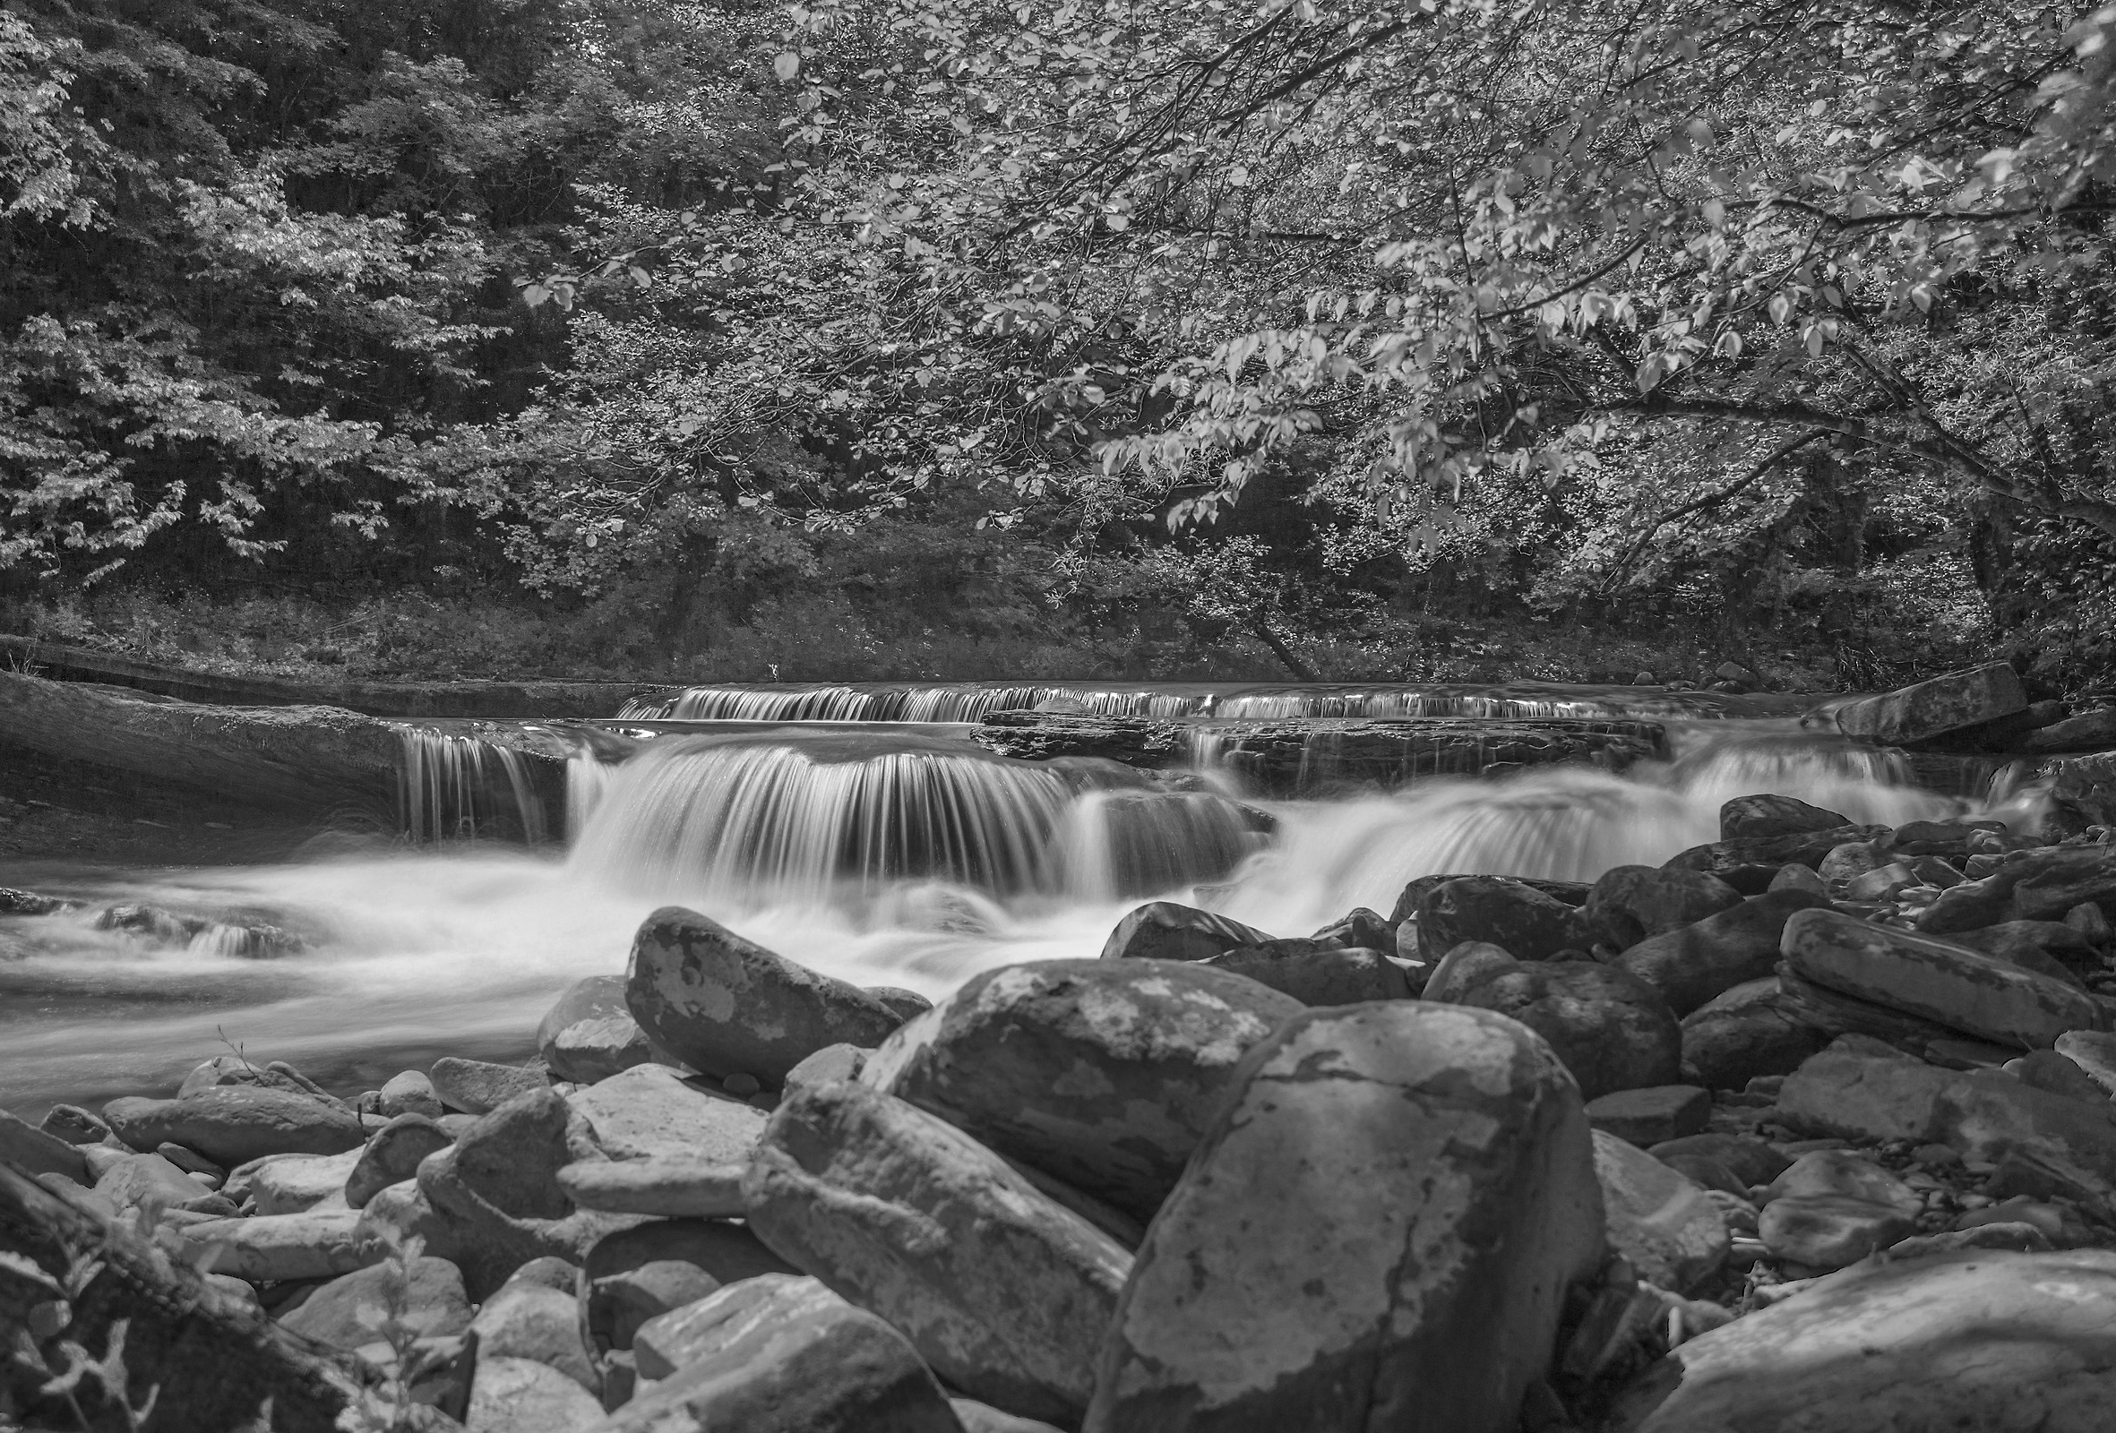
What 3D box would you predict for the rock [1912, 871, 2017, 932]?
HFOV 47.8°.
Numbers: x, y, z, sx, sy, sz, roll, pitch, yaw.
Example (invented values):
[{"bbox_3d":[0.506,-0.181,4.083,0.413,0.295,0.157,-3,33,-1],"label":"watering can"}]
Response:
[{"bbox_3d":[2.357,0.480,6.200,0.280,0.150,0.200,0,1,-20],"label":"rock"}]

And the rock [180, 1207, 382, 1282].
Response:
[{"bbox_3d":[-1.336,0.902,4.082,0.324,0.097,0.216,0,2,0],"label":"rock"}]

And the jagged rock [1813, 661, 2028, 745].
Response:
[{"bbox_3d":[4.903,-0.057,13.500,1.102,0.335,0.648,-12,4,-9],"label":"jagged rock"}]

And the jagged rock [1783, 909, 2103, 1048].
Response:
[{"bbox_3d":[2.155,0.648,5.832,0.778,0.184,0.324,16,8,24],"label":"jagged rock"}]

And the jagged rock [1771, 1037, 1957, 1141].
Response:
[{"bbox_3d":[1.584,0.740,4.698,0.367,0.189,0.281,0,2,10],"label":"jagged rock"}]

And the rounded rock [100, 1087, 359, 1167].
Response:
[{"bbox_3d":[-1.807,0.903,5.238,0.551,0.162,0.302,3,2,5],"label":"rounded rock"}]

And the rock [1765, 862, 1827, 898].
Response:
[{"bbox_3d":[2.256,0.508,7.300,0.190,0.120,0.160,0,1,0],"label":"rock"}]

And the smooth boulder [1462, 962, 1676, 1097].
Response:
[{"bbox_3d":[1.016,0.621,4.700,0.430,0.280,0.360,0,1,0],"label":"smooth boulder"}]

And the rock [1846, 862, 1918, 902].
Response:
[{"bbox_3d":[2.489,0.496,7.200,0.210,0.120,0.160,0,1,0],"label":"rock"}]

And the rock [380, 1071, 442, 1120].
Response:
[{"bbox_3d":[-1.952,1.137,7.200,0.180,0.135,0.170,0,2,-10],"label":"rock"}]

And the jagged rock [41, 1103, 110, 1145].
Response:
[{"bbox_3d":[-2.800,1.162,6.800,0.180,0.100,0.160,0,2,-10],"label":"jagged rock"}]

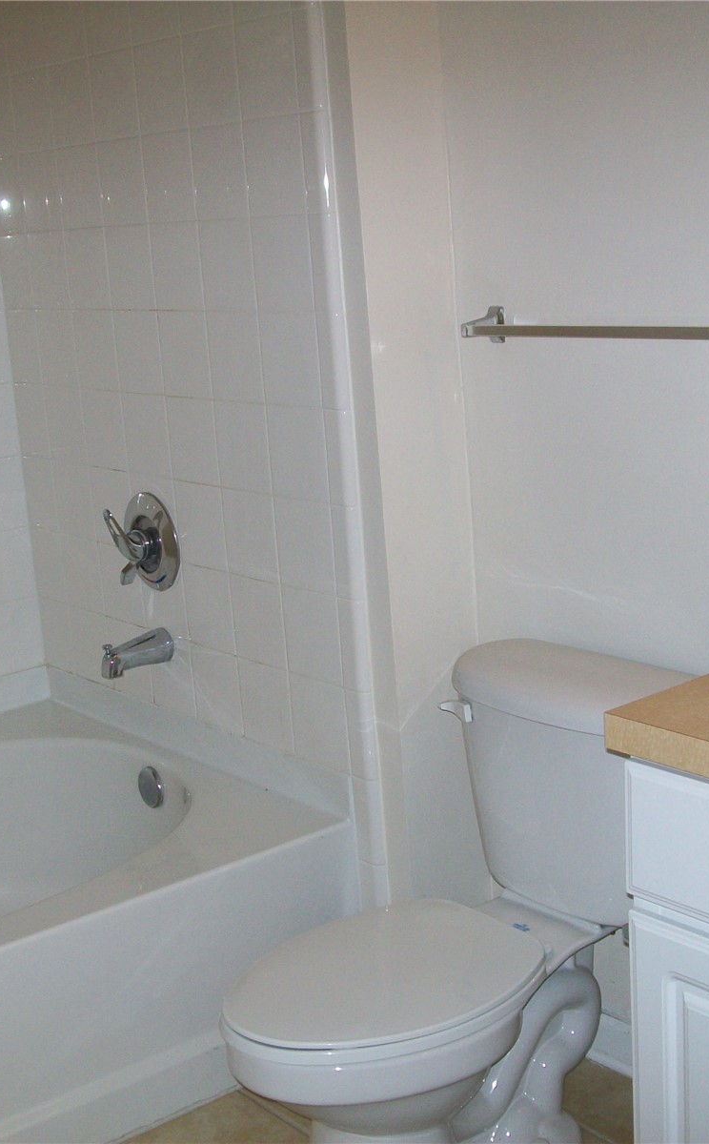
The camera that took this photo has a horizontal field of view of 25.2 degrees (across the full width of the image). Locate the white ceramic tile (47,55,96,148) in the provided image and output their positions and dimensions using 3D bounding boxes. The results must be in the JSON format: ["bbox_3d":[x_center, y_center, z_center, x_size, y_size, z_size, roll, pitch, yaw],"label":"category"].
[{"bbox_3d":[-0.518,-0.862,2.925,0.009,0.151,0.151,-15,17,-37],"label":"white ceramic tile"}]

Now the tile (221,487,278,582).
[{"bbox_3d":[-0.176,-0.064,2.741,0.010,0.152,0.152,-15,17,-37],"label":"tile"}]

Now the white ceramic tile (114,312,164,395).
[{"bbox_3d":[-0.390,-0.400,2.887,0.010,0.152,0.152,-15,17,-37],"label":"white ceramic tile"}]

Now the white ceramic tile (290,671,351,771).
[{"bbox_3d":[-0.056,0.256,2.695,0.010,0.152,0.152,-15,17,-37],"label":"white ceramic tile"}]

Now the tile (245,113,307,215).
[{"bbox_3d":[-0.127,-0.643,2.518,0.010,0.151,0.152,-14,17,-38],"label":"tile"}]

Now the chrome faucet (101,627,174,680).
[{"bbox_3d":[-0.424,0.158,3.031,0.142,0.073,0.062,-14,16,-37],"label":"chrome faucet"}]

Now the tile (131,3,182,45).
[{"bbox_3d":[-0.338,-0.975,2.689,0.010,0.152,0.152,-15,17,-38],"label":"tile"}]

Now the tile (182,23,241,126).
[{"bbox_3d":[-0.231,-0.811,2.605,0.010,0.152,0.152,-15,17,-38],"label":"tile"}]

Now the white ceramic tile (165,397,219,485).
[{"bbox_3d":[-0.285,-0.234,2.827,0.009,0.151,0.151,-15,17,-37],"label":"white ceramic tile"}]

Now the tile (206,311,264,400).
[{"bbox_3d":[-0.200,-0.367,2.708,0.010,0.152,0.152,-15,17,-38],"label":"tile"}]

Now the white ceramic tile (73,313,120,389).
[{"bbox_3d":[-0.493,-0.426,3.057,0.010,0.152,0.152,-15,17,-38],"label":"white ceramic tile"}]

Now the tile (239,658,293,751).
[{"bbox_3d":[-0.153,0.234,2.792,0.010,0.152,0.152,-15,17,-37],"label":"tile"}]

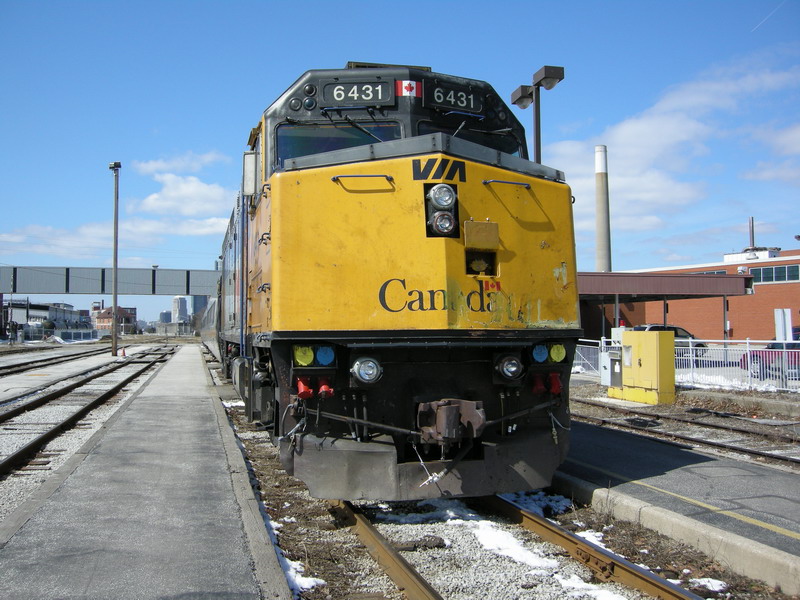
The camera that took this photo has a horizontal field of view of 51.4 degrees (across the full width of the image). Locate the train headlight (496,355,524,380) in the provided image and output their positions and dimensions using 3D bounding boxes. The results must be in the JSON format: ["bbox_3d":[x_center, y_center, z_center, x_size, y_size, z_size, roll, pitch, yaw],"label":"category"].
[{"bbox_3d":[1.049,0.641,7.900,0.275,0.250,0.140,1,-2,-14],"label":"train headlight"}]

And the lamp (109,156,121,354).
[{"bbox_3d":[-18.465,-2.680,54.000,0.750,12.600,0.600,1,-2,-14],"label":"lamp"}]

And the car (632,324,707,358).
[{"bbox_3d":[15.940,2.459,49.300,4.500,1.830,1.830,1,-2,-16],"label":"car"}]

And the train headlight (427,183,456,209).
[{"bbox_3d":[0.386,-0.972,7.740,0.255,0.235,0.130,1,-2,-14],"label":"train headlight"}]

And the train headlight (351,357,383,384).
[{"bbox_3d":[-0.305,0.641,7.570,0.280,0.250,0.140,1,-2,-14],"label":"train headlight"}]

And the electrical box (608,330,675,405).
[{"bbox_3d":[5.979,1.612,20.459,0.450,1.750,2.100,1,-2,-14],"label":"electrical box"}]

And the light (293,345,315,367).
[{"bbox_3d":[-0.878,0.505,7.570,0.180,0.190,0.090,1,-2,-14],"label":"light"}]

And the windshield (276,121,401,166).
[{"bbox_3d":[-0.625,-1.625,8.752,1.340,0.550,0.080,0,-17,6],"label":"windshield"}]

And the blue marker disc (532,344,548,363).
[{"bbox_3d":[1.371,0.522,8.120,0.170,0.180,0.080,1,-2,-14],"label":"blue marker disc"}]

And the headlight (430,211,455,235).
[{"bbox_3d":[0.393,-0.717,7.700,0.235,0.235,0.130,1,-2,-14],"label":"headlight"}]

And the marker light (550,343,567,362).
[{"bbox_3d":[1.556,0.515,8.170,0.175,0.185,0.090,1,-2,-14],"label":"marker light"}]

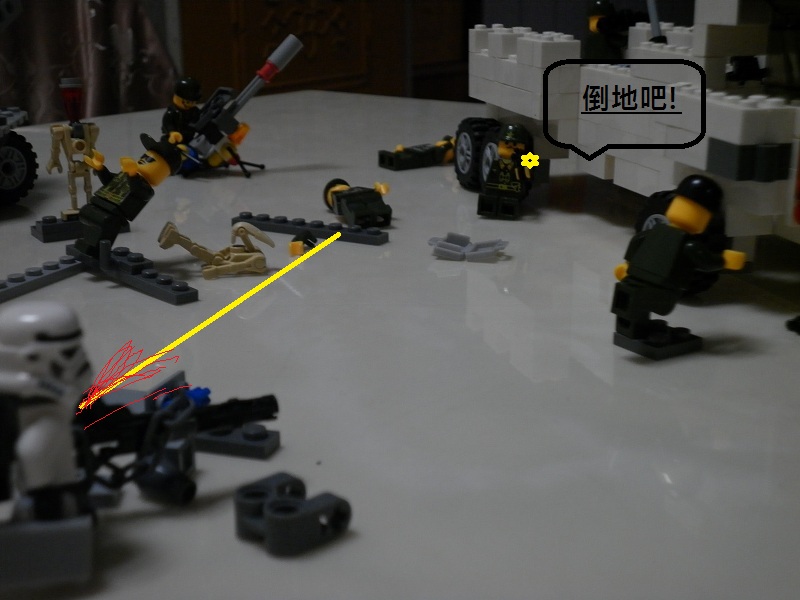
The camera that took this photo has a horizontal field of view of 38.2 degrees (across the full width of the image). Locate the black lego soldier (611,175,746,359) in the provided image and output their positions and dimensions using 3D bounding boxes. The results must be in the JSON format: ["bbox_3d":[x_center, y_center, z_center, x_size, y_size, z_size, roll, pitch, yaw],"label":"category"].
[{"bbox_3d":[0.073,-0.010,0.301,0.031,0.044,0.024,-11,20,-31],"label":"black lego soldier"}]

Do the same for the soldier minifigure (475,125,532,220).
[{"bbox_3d":[0.041,-0.051,0.457,0.020,0.035,0.017,7,17,6],"label":"soldier minifigure"}]

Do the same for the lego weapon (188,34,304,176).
[{"bbox_3d":[-0.075,-0.091,0.539,0.060,0.064,0.027,-2,17,-5],"label":"lego weapon"}]

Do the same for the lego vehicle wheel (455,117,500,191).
[{"bbox_3d":[0.036,-0.065,0.511,0.014,0.030,0.030,-5,17,-15],"label":"lego vehicle wheel"}]

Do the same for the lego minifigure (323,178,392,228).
[{"bbox_3d":[-0.017,-0.039,0.452,0.021,0.013,0.041,-7,18,-21],"label":"lego minifigure"}]

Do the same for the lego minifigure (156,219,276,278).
[{"bbox_3d":[-0.060,-0.018,0.378,0.038,0.017,0.017,-2,17,-6],"label":"lego minifigure"}]

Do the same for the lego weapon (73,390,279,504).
[{"bbox_3d":[-0.044,0.026,0.224,0.043,0.021,0.019,0,17,0],"label":"lego weapon"}]

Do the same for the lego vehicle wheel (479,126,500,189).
[{"bbox_3d":[0.044,-0.057,0.481,0.014,0.030,0.030,-6,18,-17],"label":"lego vehicle wheel"}]

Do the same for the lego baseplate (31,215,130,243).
[{"bbox_3d":[-0.119,-0.029,0.430,0.032,0.008,0.016,-11,20,-31],"label":"lego baseplate"}]

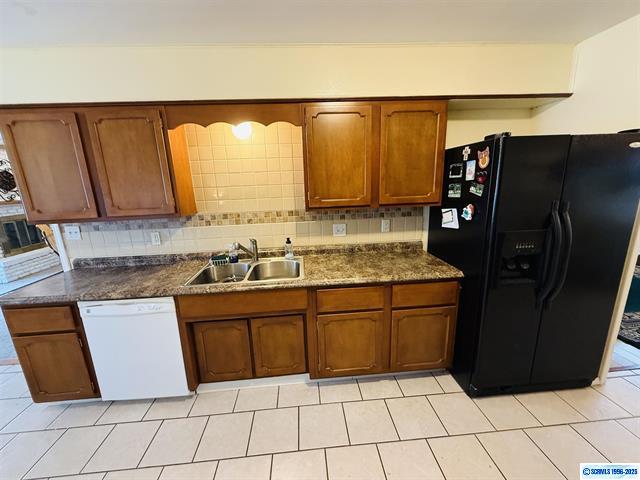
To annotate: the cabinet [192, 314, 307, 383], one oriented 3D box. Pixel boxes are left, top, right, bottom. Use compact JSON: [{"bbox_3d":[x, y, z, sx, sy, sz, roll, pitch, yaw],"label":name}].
[{"bbox_3d":[-0.526,0.746,2.169,0.800,0.515,0.550,-3,13,-4],"label":"cabinet"}]

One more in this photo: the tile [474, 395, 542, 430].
[{"bbox_3d":[1.256,1.162,1.786,0.308,0.010,0.311,-3,12,-4],"label":"tile"}]

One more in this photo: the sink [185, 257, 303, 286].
[{"bbox_3d":[-0.538,0.327,2.068,0.835,0.190,0.570,-3,12,-4],"label":"sink"}]

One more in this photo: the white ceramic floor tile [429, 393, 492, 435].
[{"bbox_3d":[0.947,1.178,1.766,0.308,0.010,0.311,-3,12,-4],"label":"white ceramic floor tile"}]

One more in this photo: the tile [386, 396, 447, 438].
[{"bbox_3d":[0.638,1.193,1.746,0.308,0.010,0.311,-3,12,-4],"label":"tile"}]

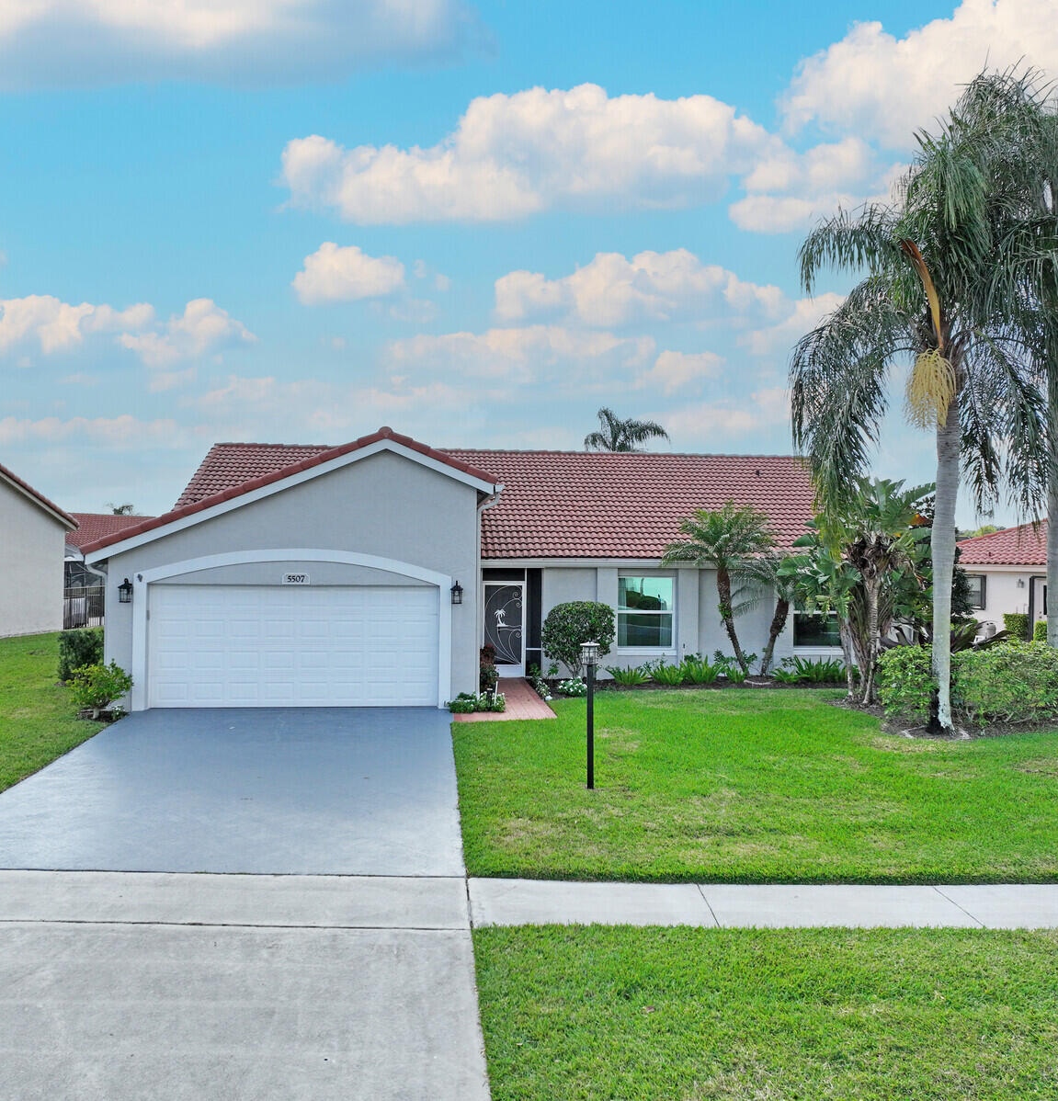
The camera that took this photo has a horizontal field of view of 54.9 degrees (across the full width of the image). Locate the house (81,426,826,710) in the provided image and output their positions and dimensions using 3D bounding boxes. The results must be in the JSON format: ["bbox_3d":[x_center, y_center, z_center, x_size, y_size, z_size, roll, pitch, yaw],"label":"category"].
[{"bbox_3d":[0.223,-0.052,26.535,17.600,5.950,18.300,1,-1,-6],"label":"house"}]

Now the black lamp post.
[{"bbox_3d":[0.753,2.031,12.600,0.240,1.850,0.240,0,0,-6],"label":"black lamp post"}]

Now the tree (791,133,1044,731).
[{"bbox_3d":[6.293,-1.917,16.287,4.100,9.450,4.100,1,-1,-6],"label":"tree"}]

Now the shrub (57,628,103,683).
[{"bbox_3d":[-9.012,2.167,21.170,1.350,1.120,1.300,1,-1,-6],"label":"shrub"}]

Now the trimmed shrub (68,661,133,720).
[{"bbox_3d":[-6.979,2.274,16.600,1.000,0.960,0.950,0,0,-6],"label":"trimmed shrub"}]

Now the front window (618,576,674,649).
[{"bbox_3d":[2.529,1.339,22.000,1.240,1.580,0.120,0,0,-6],"label":"front window"}]

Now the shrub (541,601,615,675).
[{"bbox_3d":[1.008,1.851,21.050,1.500,1.600,1.400,0,0,-6],"label":"shrub"}]

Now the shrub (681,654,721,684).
[{"bbox_3d":[3.589,2.485,21.300,0.800,0.620,0.720,0,0,-6],"label":"shrub"}]

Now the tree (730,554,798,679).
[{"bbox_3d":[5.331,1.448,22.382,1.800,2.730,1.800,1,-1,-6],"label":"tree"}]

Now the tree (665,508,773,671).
[{"bbox_3d":[4.087,0.874,22.192,2.400,3.850,2.300,1,-1,-6],"label":"tree"}]

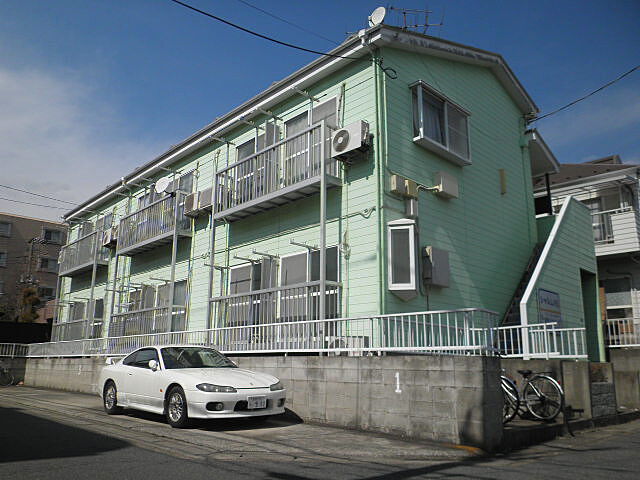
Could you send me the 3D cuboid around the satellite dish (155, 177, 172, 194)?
[{"bbox_3d":[-4.417,-1.533,13.524,0.460,0.470,0.250,-9,-16,31],"label":"satellite dish"}]

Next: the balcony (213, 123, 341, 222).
[{"bbox_3d":[-1.104,-1.392,11.082,0.562,1.245,3.931,13,-19,-43],"label":"balcony"}]

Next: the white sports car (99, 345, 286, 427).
[{"bbox_3d":[-2.450,2.552,8.787,1.700,1.285,4.445,13,-19,-42],"label":"white sports car"}]

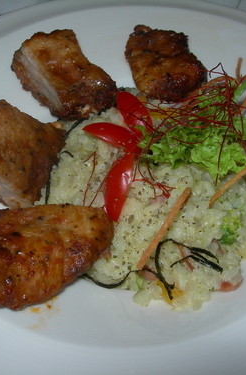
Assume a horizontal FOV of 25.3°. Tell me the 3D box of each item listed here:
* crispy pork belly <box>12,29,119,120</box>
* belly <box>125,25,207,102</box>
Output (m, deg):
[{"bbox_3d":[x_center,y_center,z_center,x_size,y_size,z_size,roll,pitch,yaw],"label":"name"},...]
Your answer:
[{"bbox_3d":[-0.034,-0.066,0.324,0.037,0.018,0.063,-24,57,-20],"label":"crispy pork belly"},{"bbox_3d":[0.025,-0.075,0.335,0.037,0.017,0.059,-10,54,-11],"label":"belly"}]

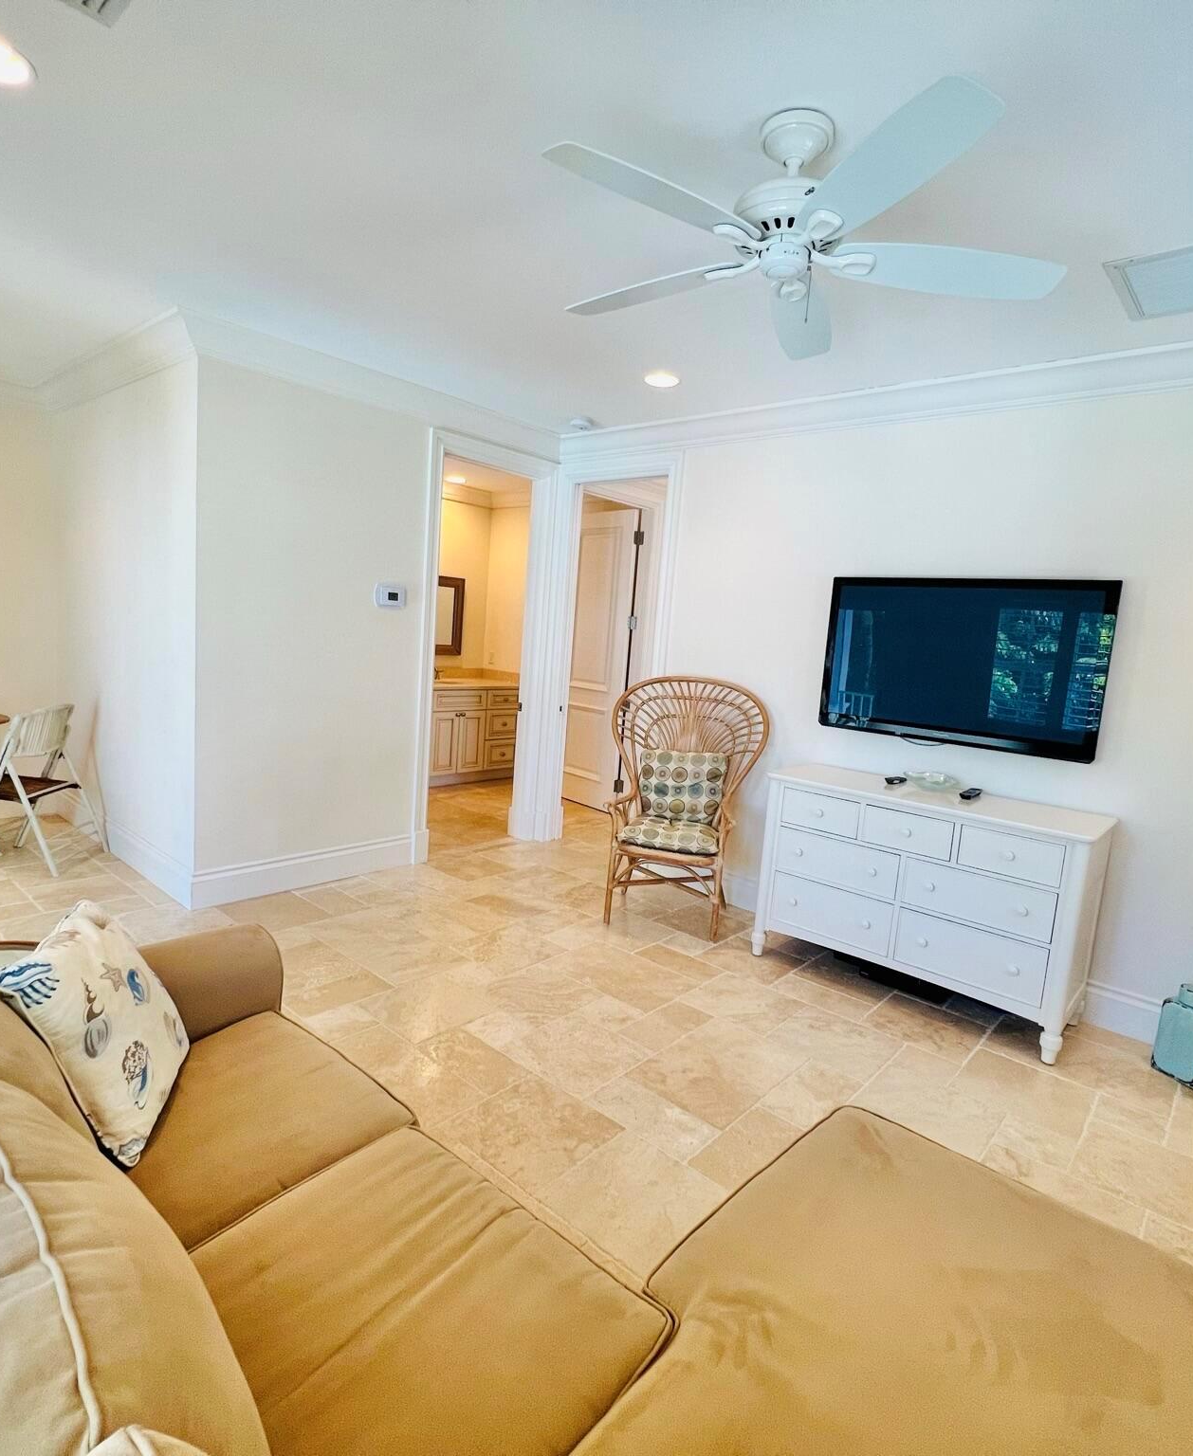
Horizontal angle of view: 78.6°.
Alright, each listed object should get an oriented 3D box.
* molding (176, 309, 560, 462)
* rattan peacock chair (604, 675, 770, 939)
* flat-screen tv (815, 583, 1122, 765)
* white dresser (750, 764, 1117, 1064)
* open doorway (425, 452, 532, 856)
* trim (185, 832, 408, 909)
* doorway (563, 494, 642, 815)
[{"bbox_3d":[-1.027,-1.794,4.055,0.118,0.133,2.390,10,9,40],"label":"molding"},{"bbox_3d":[0.447,0.380,3.936,0.870,1.310,0.560,6,7,11],"label":"rattan peacock chair"},{"bbox_3d":[1.674,-0.307,3.410,1.207,0.758,0.090,11,10,40],"label":"flat-screen tv"},{"bbox_3d":[1.440,0.747,3.303,1.313,0.889,0.531,10,9,40],"label":"white dresser"},{"bbox_3d":[-0.796,-0.418,4.801,0.130,2.471,0.742,11,10,40],"label":"open doorway"},{"bbox_3d":[-1.553,0.784,4.060,0.022,0.172,1.290,11,10,40],"label":"trim"},{"bbox_3d":[0.018,-0.481,5.724,0.148,2.515,0.797,10,9,40],"label":"doorway"}]

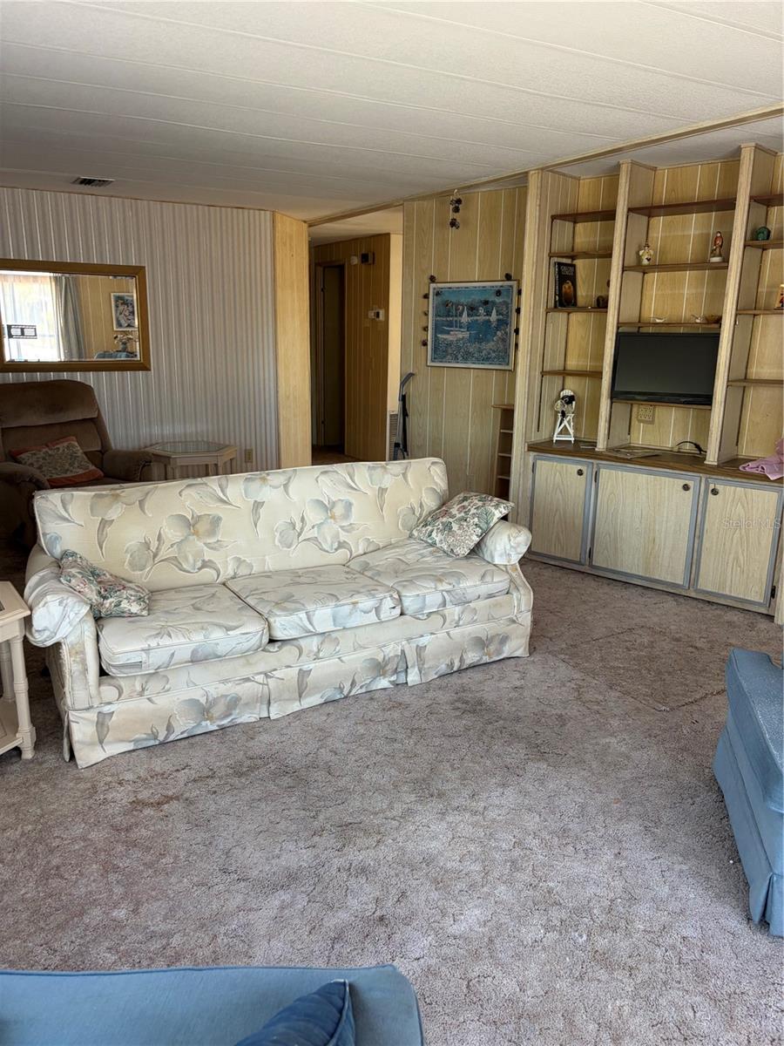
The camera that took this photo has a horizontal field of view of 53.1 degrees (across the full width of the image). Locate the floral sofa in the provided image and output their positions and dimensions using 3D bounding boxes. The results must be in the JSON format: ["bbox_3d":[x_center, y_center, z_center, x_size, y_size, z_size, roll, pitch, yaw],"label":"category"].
[{"bbox_3d":[-0.436,0.225,3.303,2.080,0.810,0.870,-7,16,-30],"label":"floral sofa"}]

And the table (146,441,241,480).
[{"bbox_3d":[-1.526,-0.309,5.970,0.690,0.520,0.650,-3,15,-16],"label":"table"}]

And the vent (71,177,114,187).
[{"bbox_3d":[-1.966,-2.235,5.144,0.205,0.020,0.300,-7,16,-28],"label":"vent"}]

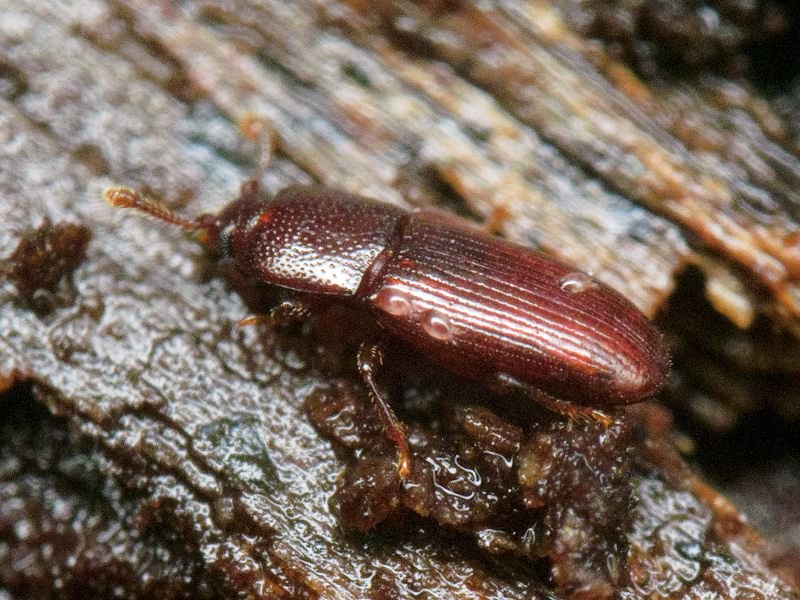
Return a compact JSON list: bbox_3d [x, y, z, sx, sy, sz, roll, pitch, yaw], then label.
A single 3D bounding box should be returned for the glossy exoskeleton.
[{"bbox_3d":[0.000,0.000,0.029,0.005,0.001,0.002,18,51,15],"label":"glossy exoskeleton"}]

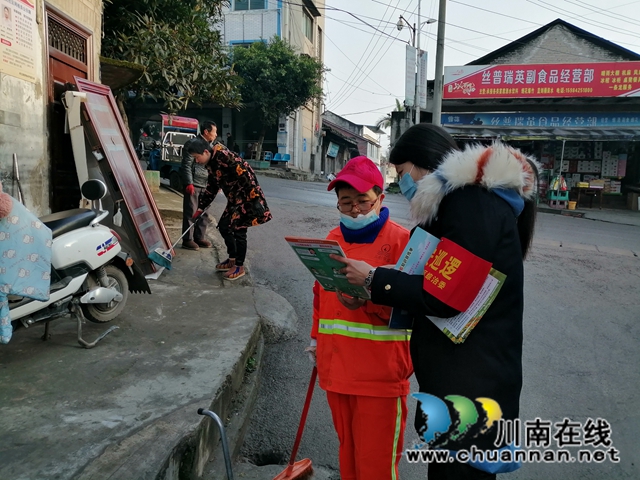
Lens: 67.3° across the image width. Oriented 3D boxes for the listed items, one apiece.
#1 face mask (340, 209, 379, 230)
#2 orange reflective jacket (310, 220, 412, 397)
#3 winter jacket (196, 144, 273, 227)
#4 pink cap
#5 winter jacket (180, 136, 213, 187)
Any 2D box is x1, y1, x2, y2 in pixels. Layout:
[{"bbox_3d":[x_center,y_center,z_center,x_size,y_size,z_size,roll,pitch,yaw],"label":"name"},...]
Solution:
[{"bbox_3d":[0.142,-0.077,1.730,0.135,0.085,0.075,5,20,21],"label":"face mask"},{"bbox_3d":[0.162,0.257,1.830,0.430,0.640,0.300,7,9,36],"label":"orange reflective jacket"},{"bbox_3d":[-0.915,-0.532,4.970,0.620,0.920,0.520,-29,17,-16],"label":"winter jacket"},{"bbox_3d":[0.135,-0.238,1.770,0.175,0.135,0.255,5,18,26],"label":"pink cap"},{"bbox_3d":[-1.516,-0.967,6.000,0.340,0.670,0.500,6,8,31],"label":"winter jacket"}]

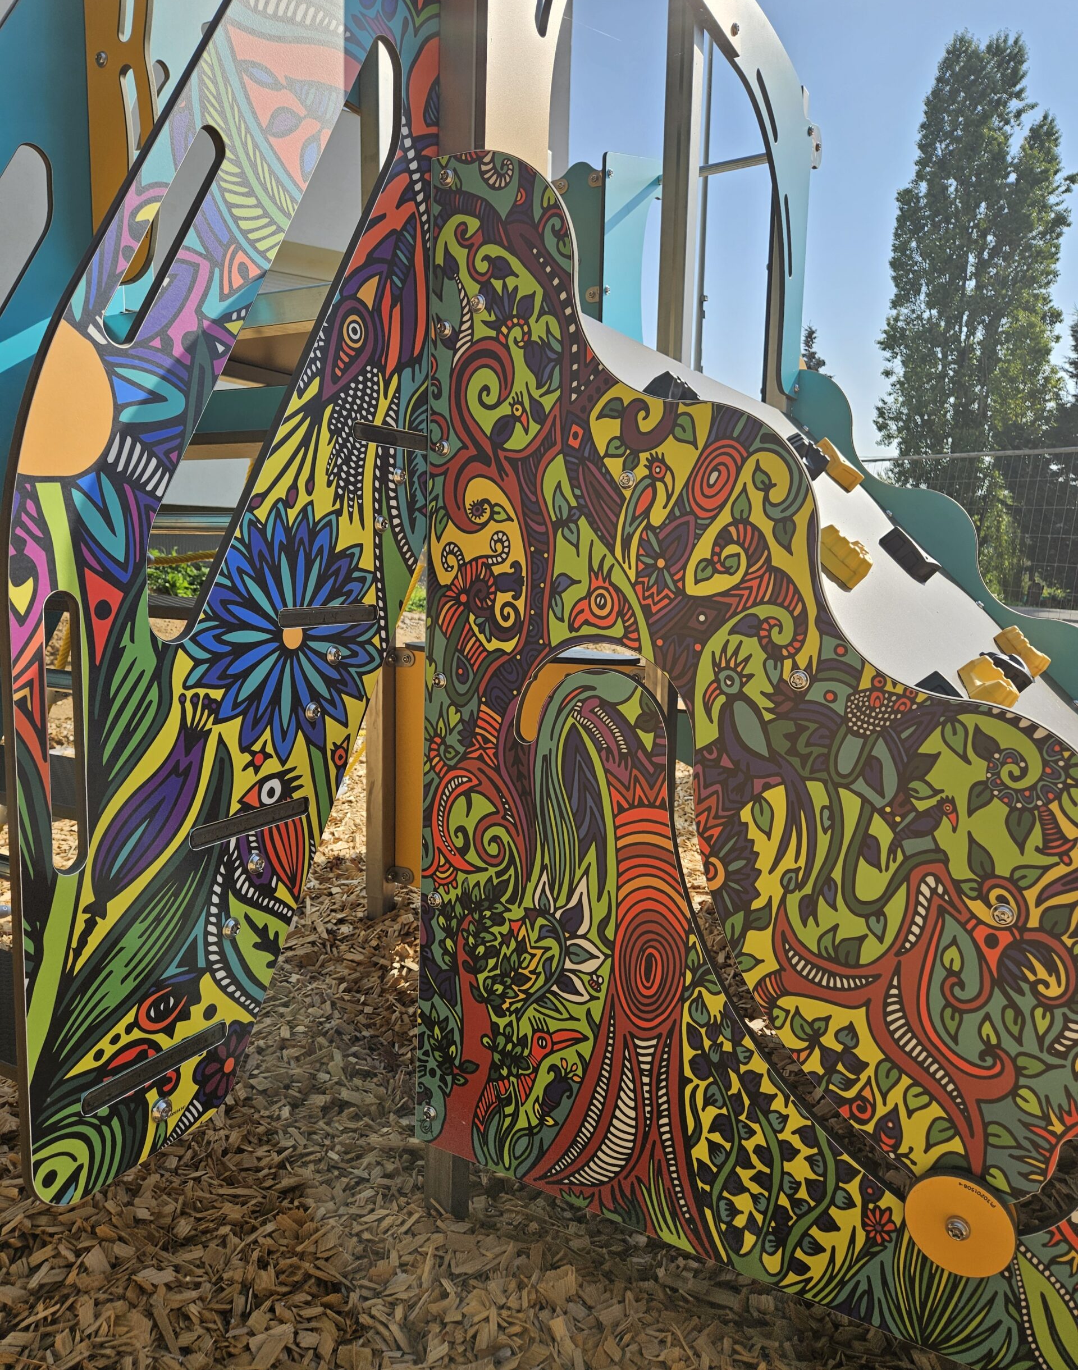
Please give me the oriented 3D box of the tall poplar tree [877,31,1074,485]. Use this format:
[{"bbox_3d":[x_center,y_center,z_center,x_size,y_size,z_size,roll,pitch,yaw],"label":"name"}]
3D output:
[{"bbox_3d":[13.330,-10.860,29.260,5.600,16.860,5.500,5,8,23],"label":"tall poplar tree"}]

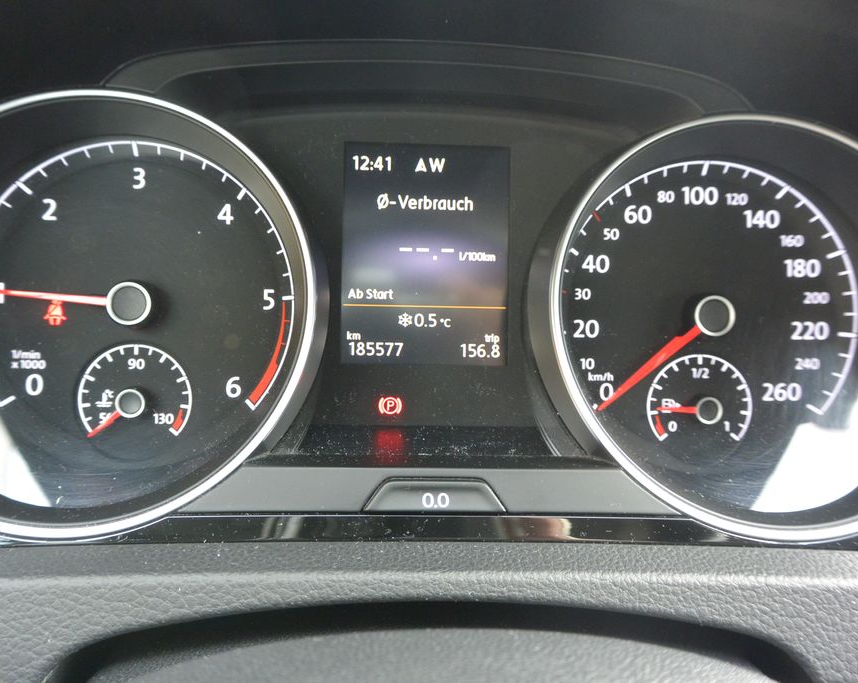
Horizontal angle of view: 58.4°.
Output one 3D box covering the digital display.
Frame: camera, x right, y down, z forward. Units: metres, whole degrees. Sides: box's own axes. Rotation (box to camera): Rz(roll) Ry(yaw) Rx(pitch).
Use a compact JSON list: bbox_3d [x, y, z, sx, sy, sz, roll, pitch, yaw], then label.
[{"bbox_3d":[-0.001,-0.029,0.261,0.055,0.073,0.010,1,1,-3],"label":"digital display"}]

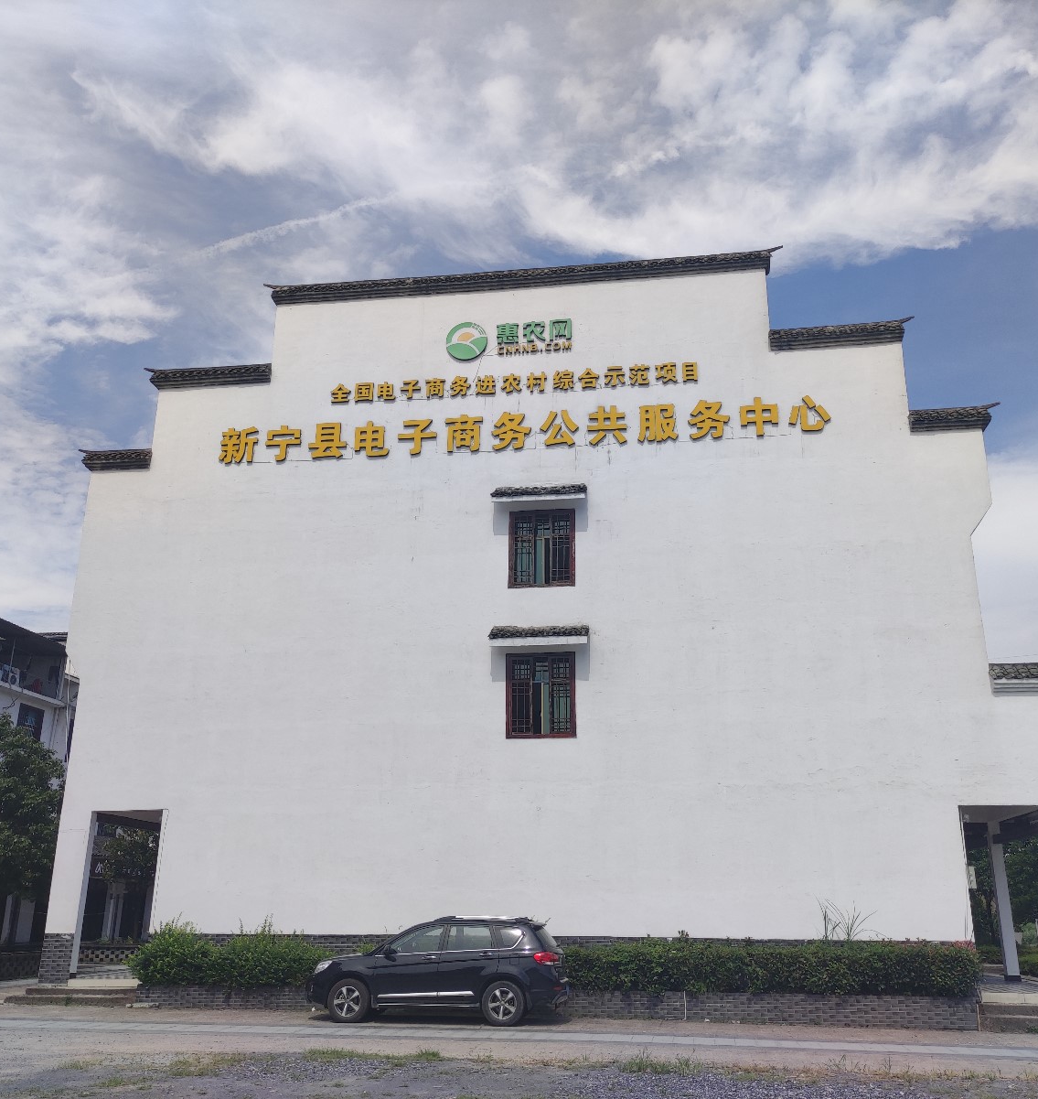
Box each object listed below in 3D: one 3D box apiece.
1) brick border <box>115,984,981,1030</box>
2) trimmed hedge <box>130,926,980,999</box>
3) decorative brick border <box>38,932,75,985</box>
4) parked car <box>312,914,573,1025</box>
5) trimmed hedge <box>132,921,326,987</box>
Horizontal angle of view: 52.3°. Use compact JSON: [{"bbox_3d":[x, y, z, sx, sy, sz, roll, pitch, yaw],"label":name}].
[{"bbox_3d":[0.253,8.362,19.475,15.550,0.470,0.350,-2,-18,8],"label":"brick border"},{"bbox_3d":[0.276,7.909,20.256,16.150,0.930,0.880,-2,-18,8],"label":"trimmed hedge"},{"bbox_3d":[-9.600,8.563,22.124,0.660,1.000,0.280,-2,-18,8],"label":"decorative brick border"},{"bbox_3d":[-1.419,7.383,18.740,4.650,1.720,1.860,-2,-18,8],"label":"parked car"},{"bbox_3d":[-5.487,8.103,21.048,4.550,1.060,0.880,-2,-18,8],"label":"trimmed hedge"}]

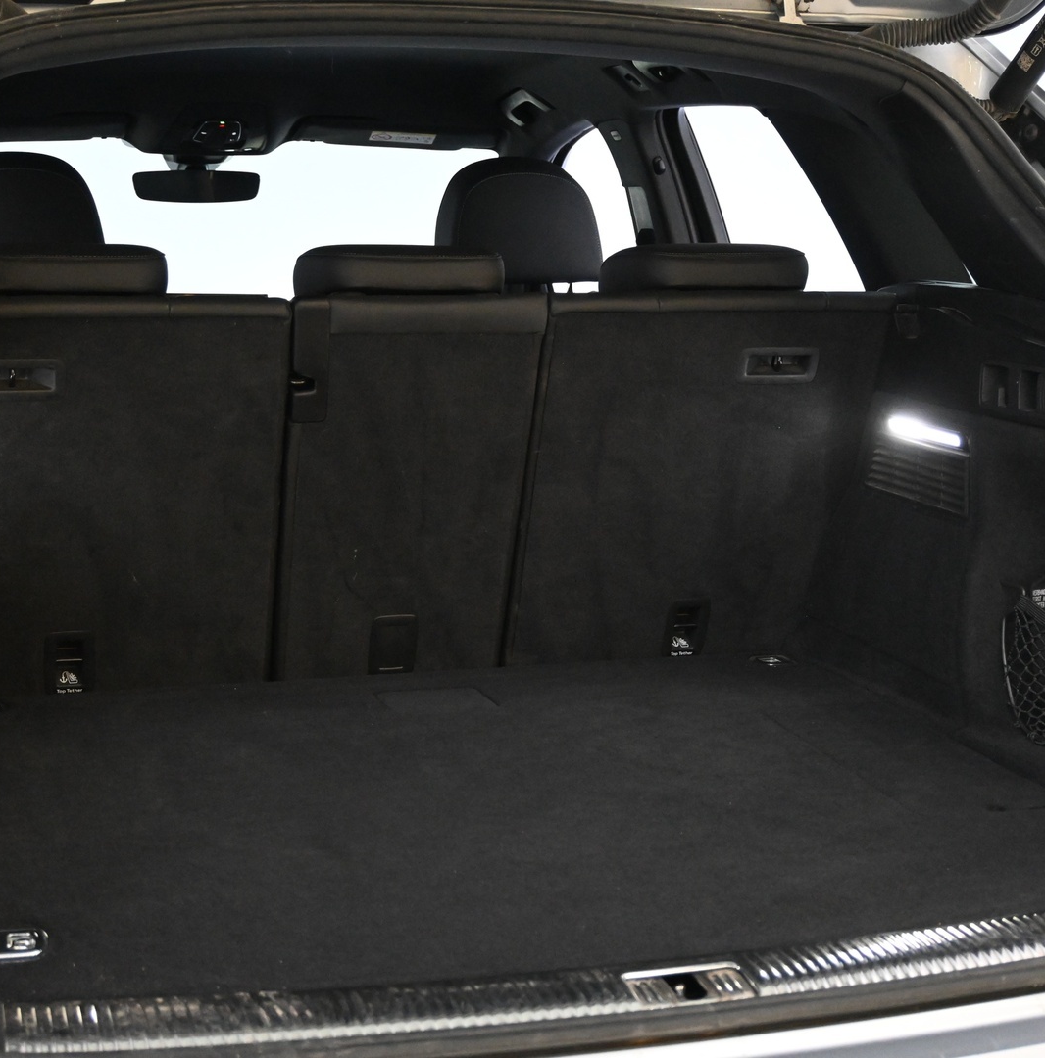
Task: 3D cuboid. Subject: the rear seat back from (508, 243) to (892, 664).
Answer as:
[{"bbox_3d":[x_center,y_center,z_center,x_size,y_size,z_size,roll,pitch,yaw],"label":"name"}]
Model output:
[{"bbox_3d":[0.192,-0.104,2.358,0.450,0.540,0.200,-2,28,-17],"label":"rear seat back"}]

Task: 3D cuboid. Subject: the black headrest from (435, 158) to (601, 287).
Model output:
[{"bbox_3d":[-0.001,-0.484,2.998,0.250,0.200,0.125,-2,16,-17],"label":"black headrest"}]

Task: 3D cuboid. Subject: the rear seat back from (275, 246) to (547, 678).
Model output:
[{"bbox_3d":[-0.158,-0.089,2.243,0.290,0.540,0.190,-2,28,-17],"label":"rear seat back"}]

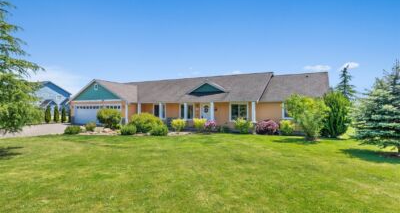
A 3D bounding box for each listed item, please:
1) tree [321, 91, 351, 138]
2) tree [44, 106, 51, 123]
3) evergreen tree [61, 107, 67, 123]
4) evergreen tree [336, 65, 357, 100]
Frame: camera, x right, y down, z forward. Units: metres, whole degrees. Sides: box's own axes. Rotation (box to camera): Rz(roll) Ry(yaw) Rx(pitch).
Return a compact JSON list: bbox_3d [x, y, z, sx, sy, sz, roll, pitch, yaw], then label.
[{"bbox_3d":[9.422,0.571,15.400,1.850,3.220,1.800,0,0,31],"label":"tree"},{"bbox_3d":[-19.556,0.996,28.600,0.660,2.250,0.660,0,0,-34],"label":"tree"},{"bbox_3d":[-17.890,1.007,29.200,0.580,2.224,0.580,0,0,-31],"label":"evergreen tree"},{"bbox_3d":[19.703,-1.689,30.000,2.900,7.608,2.900,0,0,33],"label":"evergreen tree"}]

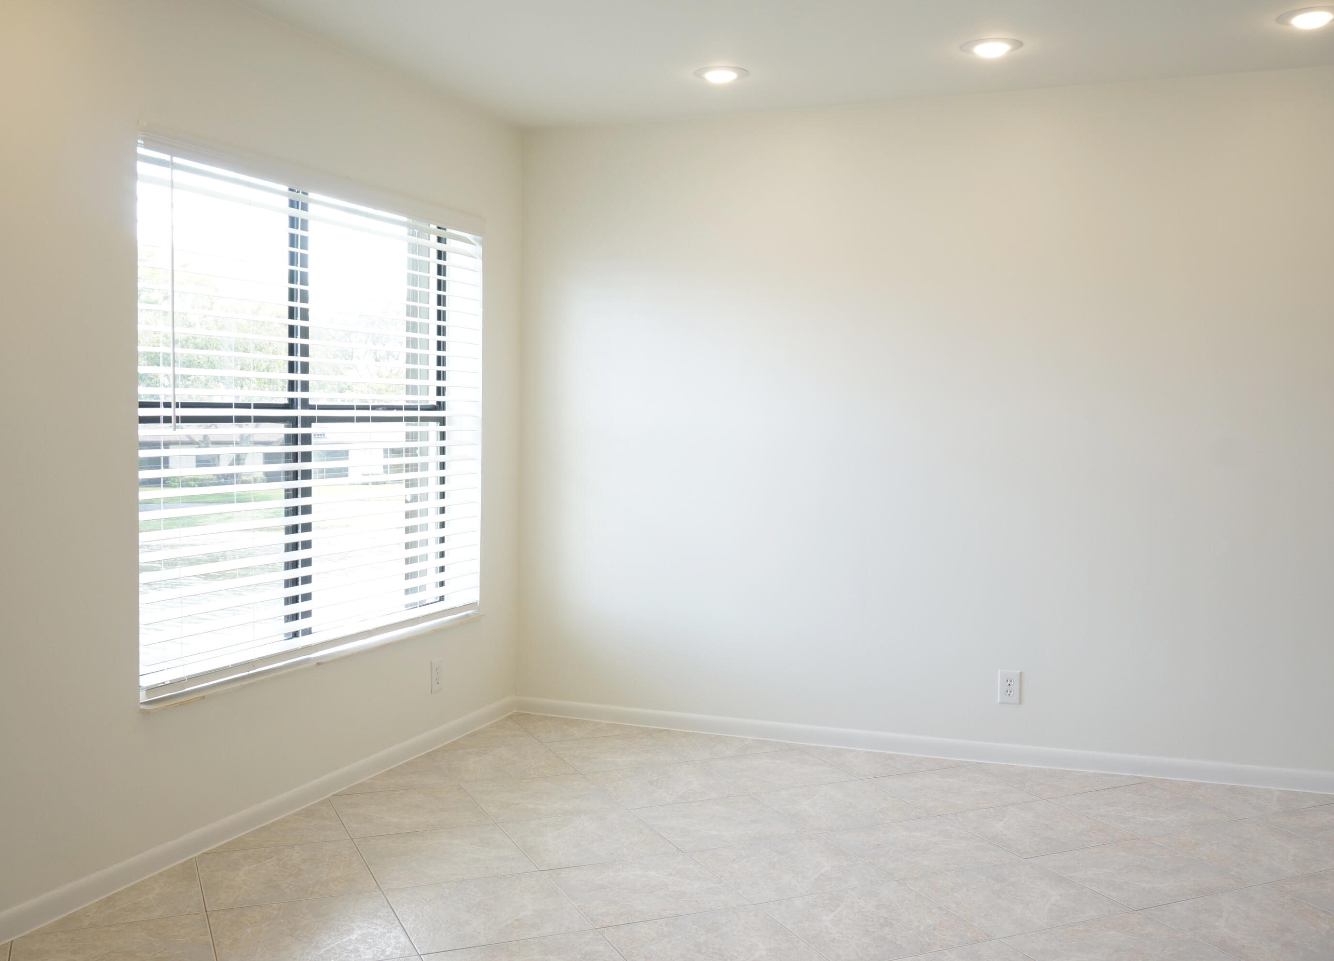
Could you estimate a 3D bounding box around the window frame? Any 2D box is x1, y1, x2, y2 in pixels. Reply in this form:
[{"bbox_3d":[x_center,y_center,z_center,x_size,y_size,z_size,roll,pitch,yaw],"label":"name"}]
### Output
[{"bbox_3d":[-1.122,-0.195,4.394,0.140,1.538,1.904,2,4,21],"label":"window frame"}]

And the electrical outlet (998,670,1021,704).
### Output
[{"bbox_3d":[1.254,0.759,4.839,0.079,0.120,0.010,2,4,21],"label":"electrical outlet"}]

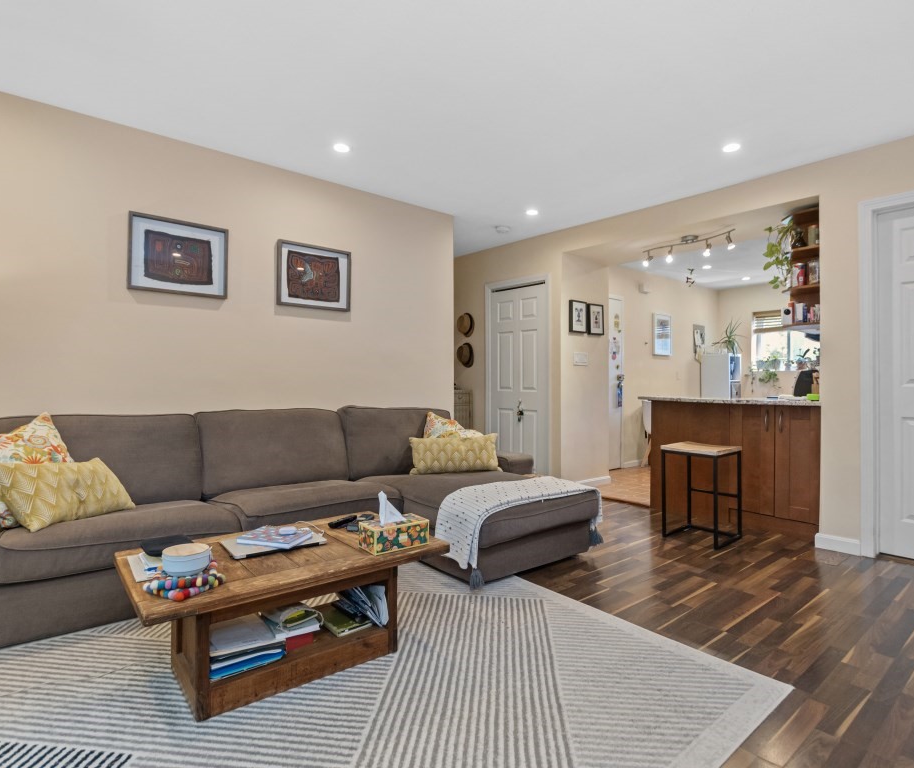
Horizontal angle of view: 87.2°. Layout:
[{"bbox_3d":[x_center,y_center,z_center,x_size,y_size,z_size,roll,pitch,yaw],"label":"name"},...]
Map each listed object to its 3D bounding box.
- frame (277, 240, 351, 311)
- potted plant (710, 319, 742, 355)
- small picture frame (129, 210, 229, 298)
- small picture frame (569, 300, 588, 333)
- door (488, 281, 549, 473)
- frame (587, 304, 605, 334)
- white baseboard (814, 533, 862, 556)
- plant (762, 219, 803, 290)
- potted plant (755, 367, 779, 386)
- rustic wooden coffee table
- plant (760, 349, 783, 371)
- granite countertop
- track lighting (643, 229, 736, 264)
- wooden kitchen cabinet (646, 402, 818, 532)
[{"bbox_3d":[-0.990,-0.742,3.360,0.516,0.436,0.030,0,0,-37],"label":"frame"},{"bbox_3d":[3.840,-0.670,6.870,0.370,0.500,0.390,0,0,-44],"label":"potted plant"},{"bbox_3d":[-1.645,-0.748,2.858,0.513,0.436,0.030,0,0,-37],"label":"small picture frame"},{"bbox_3d":[1.160,-0.630,4.570,0.252,0.300,0.026,0,0,-41],"label":"small picture frame"},{"bbox_3d":[0.600,0.020,4.790,0.060,2.040,0.760,0,0,-44],"label":"door"},{"bbox_3d":[1.385,-0.630,4.770,0.255,0.300,0.026,0,0,-41],"label":"frame"},{"bbox_3d":[2.388,1.000,3.008,0.020,0.090,0.230,0,0,-43],"label":"white baseboard"},{"bbox_3d":[2.297,-0.913,3.384,0.200,0.480,0.190,0,0,-43],"label":"plant"},{"bbox_3d":[4.300,-0.090,6.650,0.220,0.280,0.280,0,0,-44],"label":"potted plant"},{"bbox_3d":[-0.626,0.814,1.788,1.010,0.414,0.596,0,0,-39],"label":"rustic wooden coffee table"},{"bbox_3d":[4.453,-0.348,6.817,0.200,0.295,0.200,0,0,-43],"label":"plant"},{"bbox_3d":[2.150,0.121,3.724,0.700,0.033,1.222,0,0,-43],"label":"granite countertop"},{"bbox_3d":[1.820,-1.085,3.790,0.130,0.190,0.720,0,0,-38],"label":"track lighting"},{"bbox_3d":[2.180,0.575,3.680,0.600,0.900,1.140,0,0,-44],"label":"wooden kitchen cabinet"}]

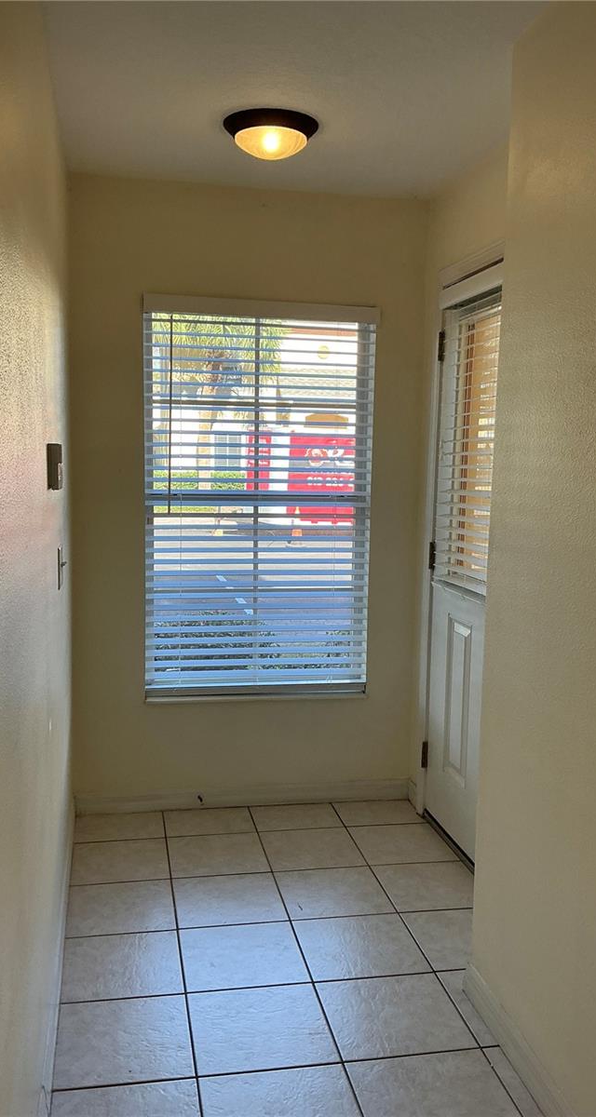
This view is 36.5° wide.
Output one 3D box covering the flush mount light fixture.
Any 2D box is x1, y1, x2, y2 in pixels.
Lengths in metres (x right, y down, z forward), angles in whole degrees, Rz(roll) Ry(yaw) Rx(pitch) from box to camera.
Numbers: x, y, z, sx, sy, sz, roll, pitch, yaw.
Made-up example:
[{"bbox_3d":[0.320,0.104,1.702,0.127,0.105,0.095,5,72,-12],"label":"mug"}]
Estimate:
[{"bbox_3d":[-0.083,-1.278,2.784,0.292,0.098,0.292,1,6,0],"label":"flush mount light fixture"}]

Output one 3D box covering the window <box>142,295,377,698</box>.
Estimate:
[{"bbox_3d":[-0.147,-0.237,3.556,0.906,1.502,0.075,0,6,-11],"label":"window"}]

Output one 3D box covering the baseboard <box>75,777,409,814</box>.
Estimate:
[{"bbox_3d":[-0.203,0.964,3.663,1.357,0.086,0.018,0,6,-11],"label":"baseboard"}]

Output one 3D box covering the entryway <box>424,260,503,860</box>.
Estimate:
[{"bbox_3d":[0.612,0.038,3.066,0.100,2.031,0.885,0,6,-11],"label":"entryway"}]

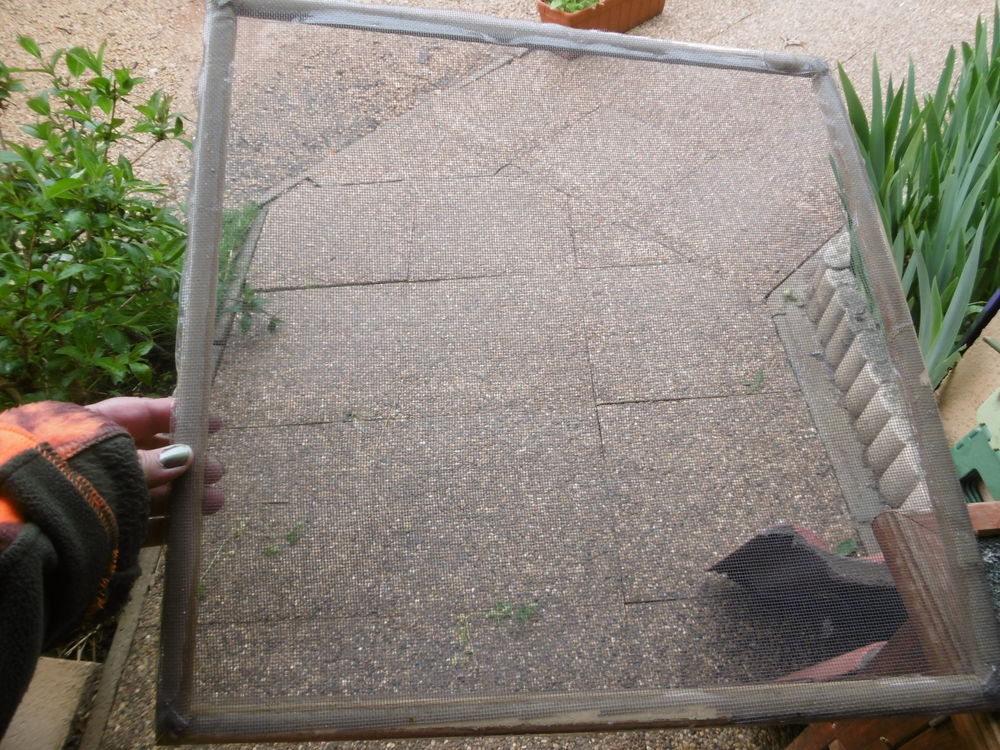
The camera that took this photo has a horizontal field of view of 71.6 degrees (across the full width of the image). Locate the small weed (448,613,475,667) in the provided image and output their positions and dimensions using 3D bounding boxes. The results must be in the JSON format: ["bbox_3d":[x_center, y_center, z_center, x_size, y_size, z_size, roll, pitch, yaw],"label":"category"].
[{"bbox_3d":[-0.074,0.511,1.340,0.052,0.055,0.085,-6,51,0],"label":"small weed"}]

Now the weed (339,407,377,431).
[{"bbox_3d":[-0.348,0.107,1.707,0.095,0.035,0.050,-6,51,0],"label":"weed"}]

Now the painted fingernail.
[{"bbox_3d":[-0.159,0.040,0.340,0.015,0.004,0.013,-11,65,3],"label":"painted fingernail"}]

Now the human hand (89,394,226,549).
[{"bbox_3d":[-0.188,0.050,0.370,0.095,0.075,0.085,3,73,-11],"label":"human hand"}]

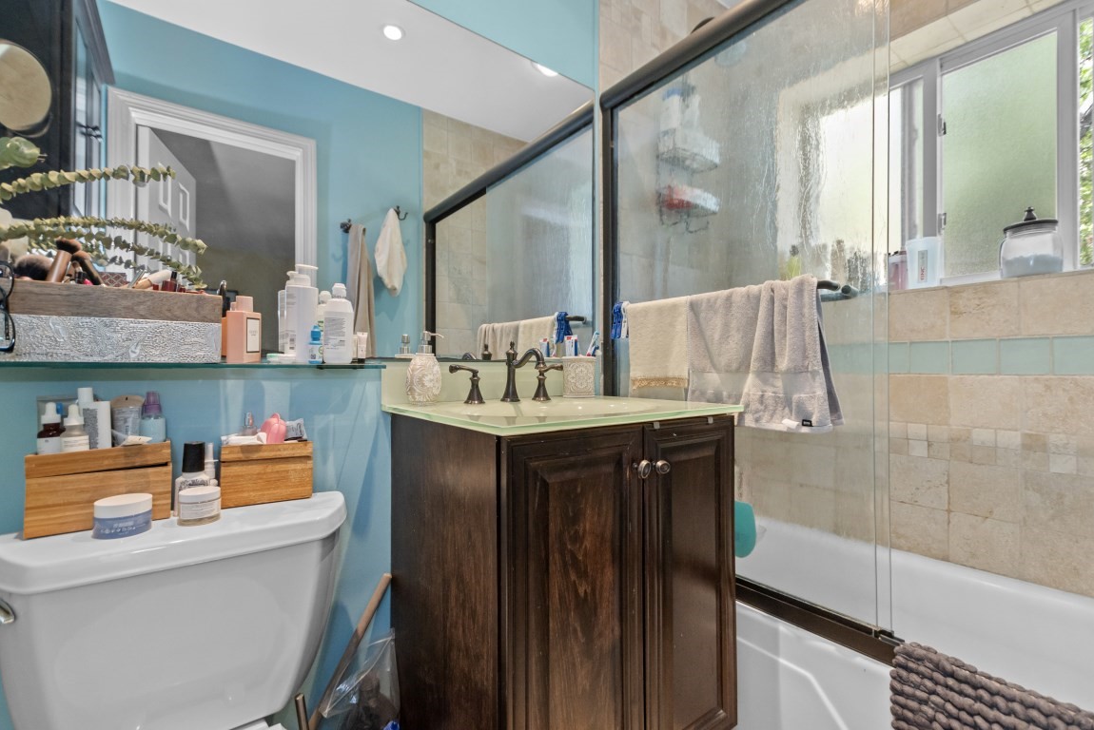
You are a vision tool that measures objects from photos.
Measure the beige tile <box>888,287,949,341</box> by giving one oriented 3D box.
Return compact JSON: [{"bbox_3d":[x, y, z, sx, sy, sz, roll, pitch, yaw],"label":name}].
[{"bbox_3d":[1.198,-0.157,1.478,0.012,0.158,0.153,0,-1,-37],"label":"beige tile"}]

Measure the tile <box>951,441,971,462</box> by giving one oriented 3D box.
[{"bbox_3d":[1.264,0.268,1.393,0.012,0.050,0.049,0,0,-38],"label":"tile"}]

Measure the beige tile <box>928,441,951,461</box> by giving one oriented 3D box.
[{"bbox_3d":[1.233,0.268,1.434,0.012,0.050,0.049,0,0,-38],"label":"beige tile"}]

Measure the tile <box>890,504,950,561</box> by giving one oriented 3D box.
[{"bbox_3d":[1.203,0.531,1.474,0.012,0.151,0.151,0,0,-38],"label":"tile"}]

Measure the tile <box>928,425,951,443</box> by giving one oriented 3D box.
[{"bbox_3d":[1.235,0.218,1.439,0.010,0.051,0.049,0,-1,-40],"label":"tile"}]

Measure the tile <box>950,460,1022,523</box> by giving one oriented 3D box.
[{"bbox_3d":[1.293,0.373,1.350,0.012,0.154,0.153,0,-1,-37],"label":"tile"}]

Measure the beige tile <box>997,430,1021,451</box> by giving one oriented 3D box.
[{"bbox_3d":[1.327,0.214,1.312,0.012,0.050,0.049,0,0,-38],"label":"beige tile"}]

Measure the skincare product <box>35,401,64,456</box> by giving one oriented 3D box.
[{"bbox_3d":[-0.854,0.116,0.787,0.033,0.102,0.033,0,0,-43],"label":"skincare product"}]

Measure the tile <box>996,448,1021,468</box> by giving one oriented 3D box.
[{"bbox_3d":[1.324,0.268,1.310,0.012,0.051,0.049,0,-1,-37],"label":"tile"}]

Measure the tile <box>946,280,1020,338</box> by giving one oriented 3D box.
[{"bbox_3d":[1.294,-0.154,1.354,0.012,0.151,0.151,0,0,-38],"label":"tile"}]

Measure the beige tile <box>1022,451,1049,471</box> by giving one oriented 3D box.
[{"bbox_3d":[1.355,0.268,1.268,0.012,0.051,0.049,0,-1,-37],"label":"beige tile"}]

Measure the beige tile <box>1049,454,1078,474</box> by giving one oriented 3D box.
[{"bbox_3d":[1.401,0.269,1.240,0.010,0.051,0.049,0,-1,-40],"label":"beige tile"}]

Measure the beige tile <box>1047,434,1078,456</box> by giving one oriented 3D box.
[{"bbox_3d":[1.401,0.216,1.241,0.010,0.051,0.049,0,-1,-40],"label":"beige tile"}]

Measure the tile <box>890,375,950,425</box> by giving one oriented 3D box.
[{"bbox_3d":[1.202,0.112,1.479,0.010,0.157,0.153,0,-1,-40],"label":"tile"}]

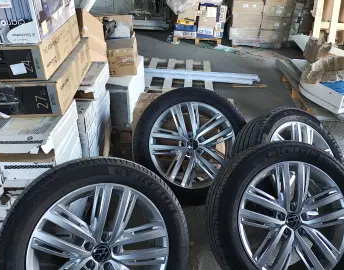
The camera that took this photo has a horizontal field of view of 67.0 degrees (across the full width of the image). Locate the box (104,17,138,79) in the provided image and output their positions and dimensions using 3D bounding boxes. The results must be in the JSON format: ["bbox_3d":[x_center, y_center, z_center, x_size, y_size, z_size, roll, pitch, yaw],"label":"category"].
[{"bbox_3d":[-0.432,-0.762,2.226,0.250,0.380,0.360,-2,35,-6],"label":"box"}]

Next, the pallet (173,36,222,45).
[{"bbox_3d":[0.477,-1.867,4.828,0.830,0.120,0.950,4,35,3],"label":"pallet"}]

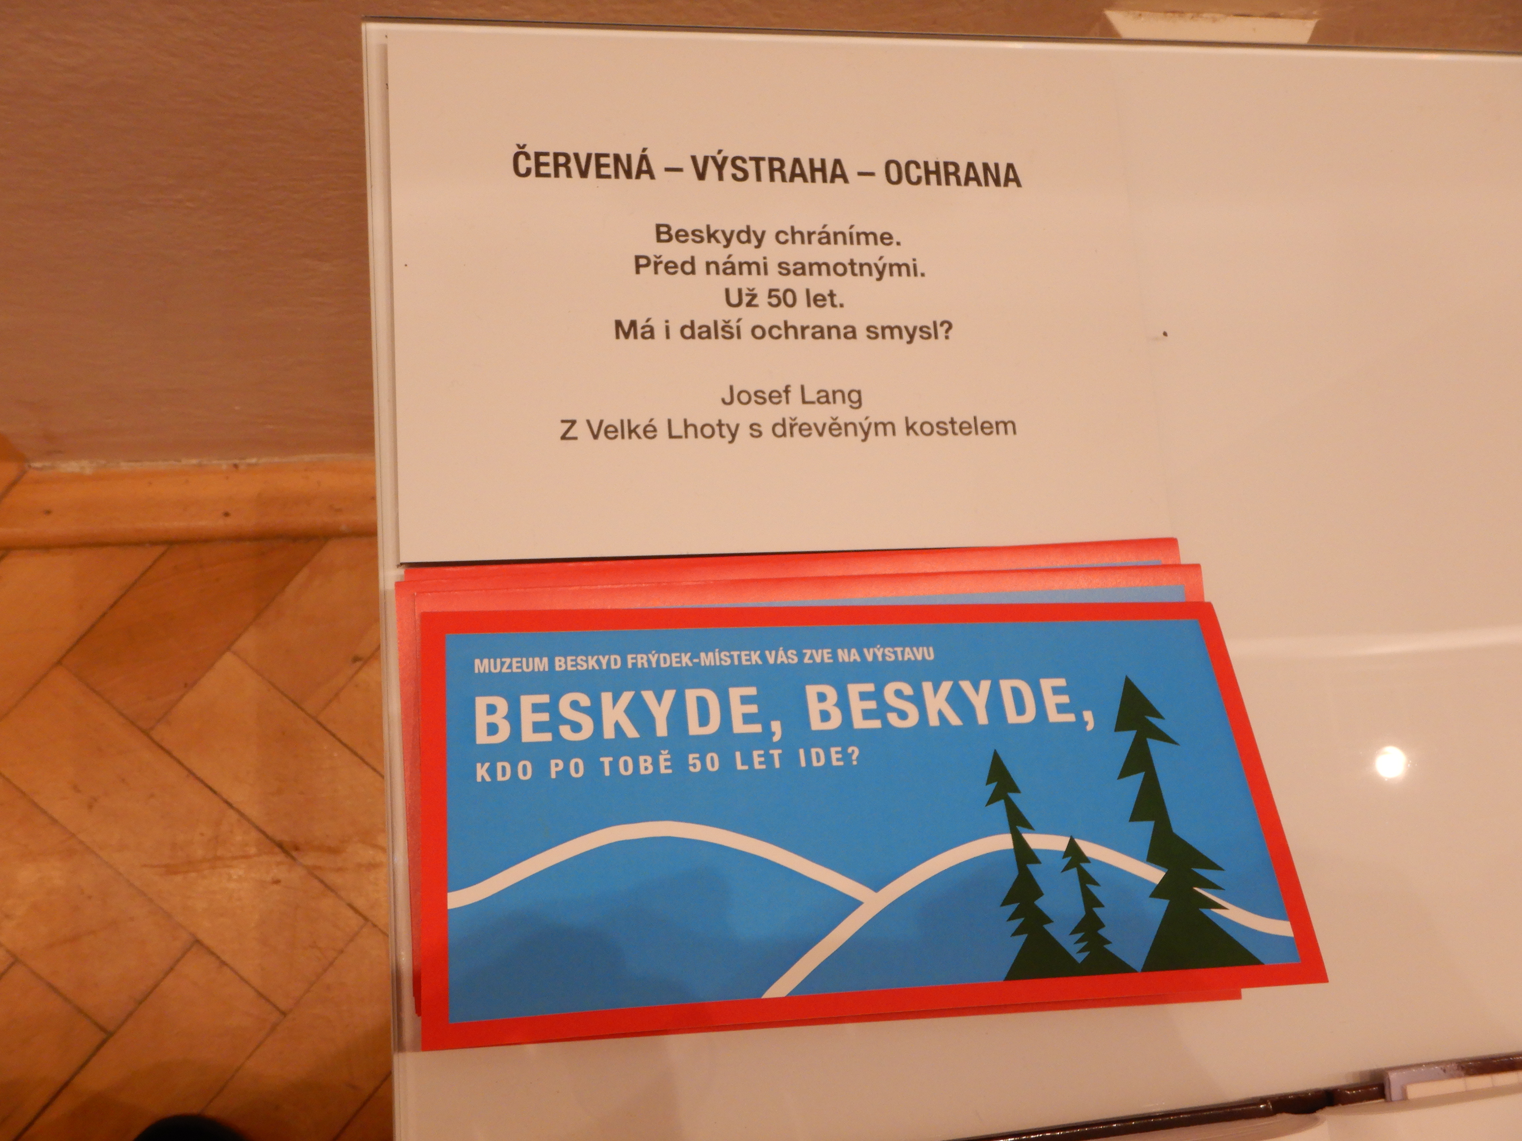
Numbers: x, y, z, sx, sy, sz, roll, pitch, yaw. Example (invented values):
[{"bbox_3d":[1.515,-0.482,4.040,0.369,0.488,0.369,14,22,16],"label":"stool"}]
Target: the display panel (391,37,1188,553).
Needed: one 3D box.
[{"bbox_3d":[0.006,-0.077,0.416,0.210,0.005,0.149,-2,79,-11],"label":"display panel"}]

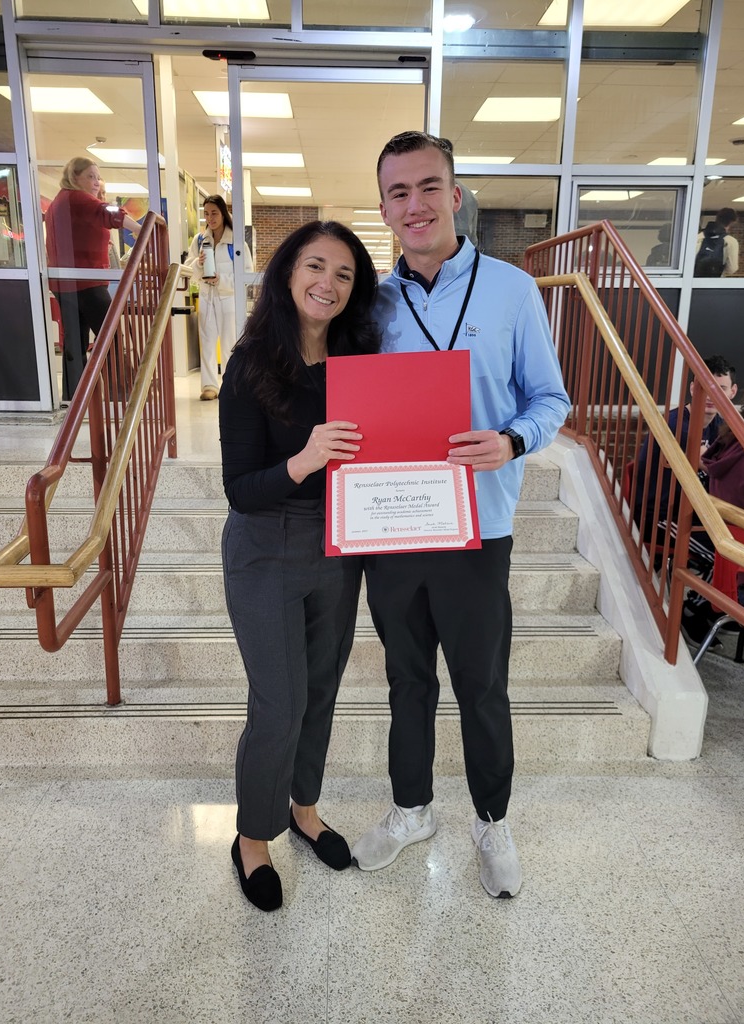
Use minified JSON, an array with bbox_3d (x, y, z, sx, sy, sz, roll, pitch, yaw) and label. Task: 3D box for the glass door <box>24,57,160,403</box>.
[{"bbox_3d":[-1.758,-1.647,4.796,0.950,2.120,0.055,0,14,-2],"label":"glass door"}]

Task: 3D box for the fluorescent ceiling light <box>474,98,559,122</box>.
[{"bbox_3d":[2.018,-5.331,10.141,1.200,0.100,1.200,0,14,-2],"label":"fluorescent ceiling light"}]

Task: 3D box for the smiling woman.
[{"bbox_3d":[-0.165,0.171,1.866,0.450,1.640,0.410,-2,15,-9],"label":"smiling woman"}]

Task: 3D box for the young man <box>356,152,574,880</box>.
[{"bbox_3d":[0.166,0.083,1.857,0.560,1.820,0.420,1,14,3],"label":"young man"}]

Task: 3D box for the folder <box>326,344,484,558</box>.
[{"bbox_3d":[0.059,-0.126,1.573,0.305,0.450,0.040,-2,-20,4],"label":"folder"}]

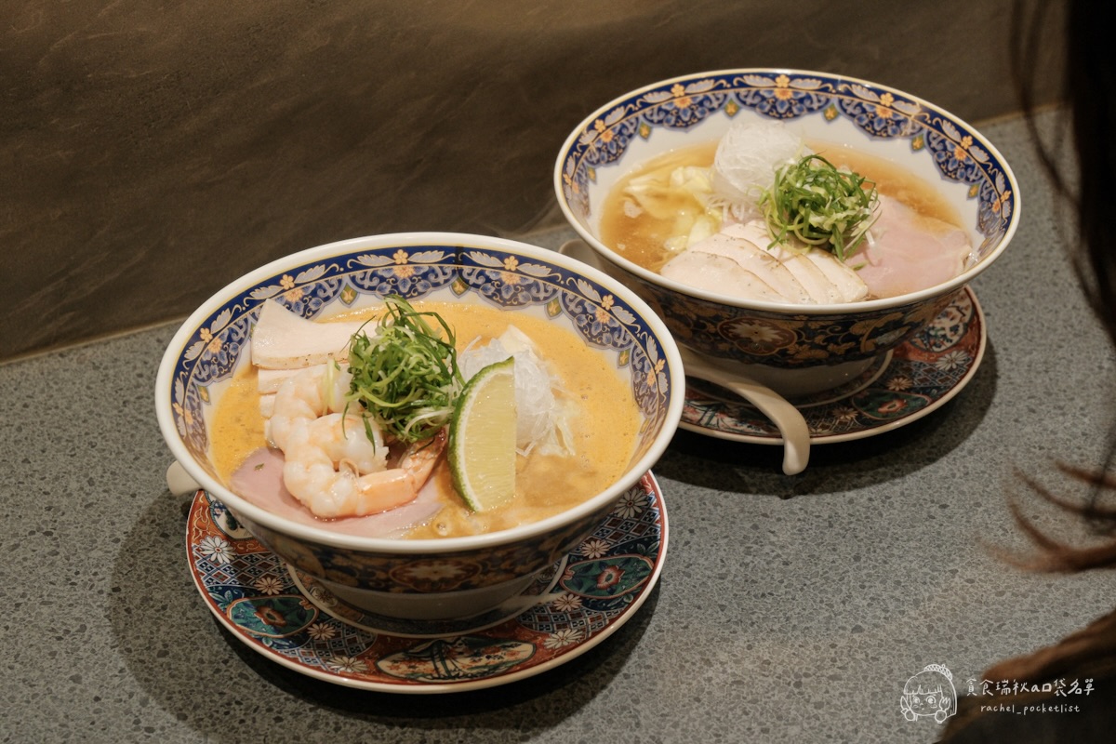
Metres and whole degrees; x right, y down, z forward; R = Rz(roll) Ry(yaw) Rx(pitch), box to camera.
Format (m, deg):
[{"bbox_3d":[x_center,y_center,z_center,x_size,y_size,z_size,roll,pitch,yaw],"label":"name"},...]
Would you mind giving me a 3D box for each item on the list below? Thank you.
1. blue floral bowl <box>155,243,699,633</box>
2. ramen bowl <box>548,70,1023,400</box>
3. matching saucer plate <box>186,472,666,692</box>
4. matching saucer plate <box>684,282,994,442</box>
[{"bbox_3d":[-0.055,0.036,0.902,0.210,0.089,0.210,1,36,-1],"label":"blue floral bowl"},{"bbox_3d":[0.103,-0.053,1.028,0.210,0.089,0.210,1,36,-1],"label":"ramen bowl"},{"bbox_3d":[-0.054,0.072,0.926,0.201,0.024,0.201,1,36,-1],"label":"matching saucer plate"},{"bbox_3d":[0.102,-0.019,1.054,0.201,0.024,0.201,1,36,-1],"label":"matching saucer plate"}]

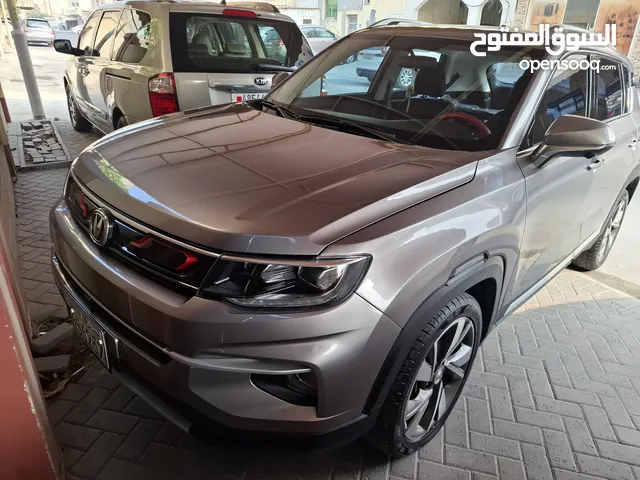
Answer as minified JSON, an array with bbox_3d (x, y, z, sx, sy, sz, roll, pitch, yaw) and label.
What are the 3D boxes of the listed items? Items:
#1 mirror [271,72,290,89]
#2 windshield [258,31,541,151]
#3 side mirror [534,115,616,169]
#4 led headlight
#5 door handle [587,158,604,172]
[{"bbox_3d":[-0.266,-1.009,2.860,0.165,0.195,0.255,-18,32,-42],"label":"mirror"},{"bbox_3d":[0.387,-0.838,2.209,1.440,0.180,0.850,25,64,39],"label":"windshield"},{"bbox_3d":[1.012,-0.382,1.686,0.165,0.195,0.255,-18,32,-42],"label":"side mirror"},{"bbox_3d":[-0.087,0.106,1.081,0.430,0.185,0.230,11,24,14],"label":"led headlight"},{"bbox_3d":[1.411,-0.384,2.178,0.240,0.050,0.055,-18,32,-42],"label":"door handle"}]

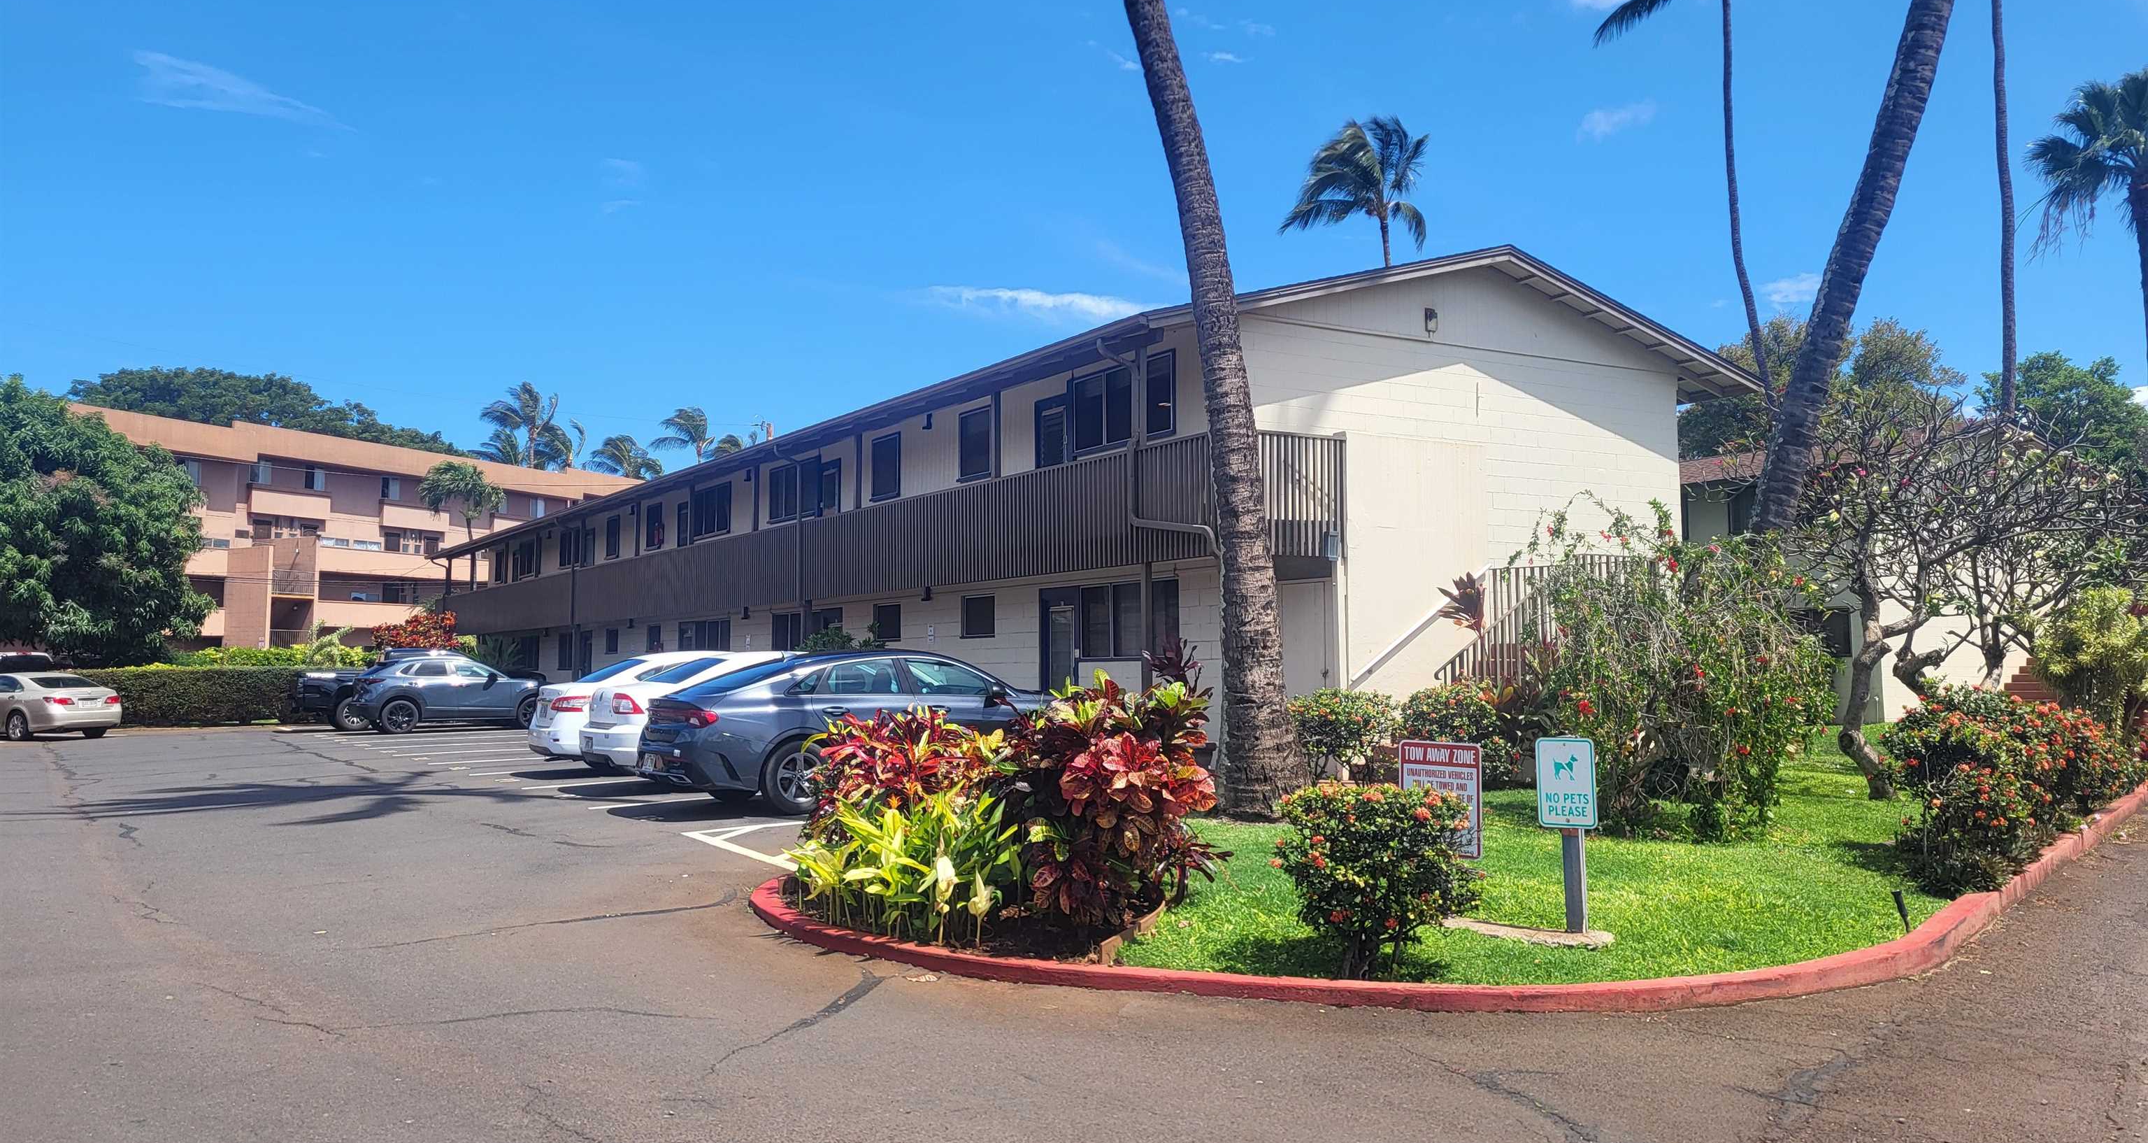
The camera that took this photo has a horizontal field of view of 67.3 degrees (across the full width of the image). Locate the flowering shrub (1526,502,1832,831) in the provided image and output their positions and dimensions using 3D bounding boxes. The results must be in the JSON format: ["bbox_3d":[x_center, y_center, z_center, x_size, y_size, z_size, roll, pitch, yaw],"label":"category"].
[{"bbox_3d":[4.800,0.748,12.800,2.400,2.559,2.300,-2,-4,20],"label":"flowering shrub"}]

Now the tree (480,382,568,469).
[{"bbox_3d":[-33.323,-2.194,97.288,5.200,18.540,5.200,0,-3,0],"label":"tree"}]

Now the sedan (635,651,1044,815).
[{"bbox_3d":[-1.854,1.511,16.158,4.905,1.445,1.860,0,-3,-33],"label":"sedan"}]

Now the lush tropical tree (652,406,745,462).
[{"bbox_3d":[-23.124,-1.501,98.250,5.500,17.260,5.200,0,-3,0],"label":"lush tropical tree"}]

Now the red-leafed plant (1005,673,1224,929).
[{"bbox_3d":[0.217,1.216,8.694,1.130,1.330,1.100,0,-3,0],"label":"red-leafed plant"}]

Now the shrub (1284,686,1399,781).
[{"bbox_3d":[2.742,1.722,16.355,1.120,1.043,1.100,-1,-3,9],"label":"shrub"}]

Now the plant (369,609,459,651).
[{"bbox_3d":[-17.980,2.517,43.928,2.450,2.980,2.300,0,-3,0],"label":"plant"}]

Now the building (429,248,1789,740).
[{"bbox_3d":[-5.079,0.269,36.126,10.300,6.500,40.000,2,-4,-31],"label":"building"}]

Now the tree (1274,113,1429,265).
[{"bbox_3d":[9.611,-5.445,54.404,5.000,20.080,5.000,0,-3,0],"label":"tree"}]

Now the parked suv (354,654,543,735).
[{"bbox_3d":[-13.285,2.643,35.084,4.395,1.575,1.795,0,-3,-31],"label":"parked suv"}]

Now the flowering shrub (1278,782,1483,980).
[{"bbox_3d":[1.337,1.359,7.083,0.900,0.860,0.880,0,-3,0],"label":"flowering shrub"}]

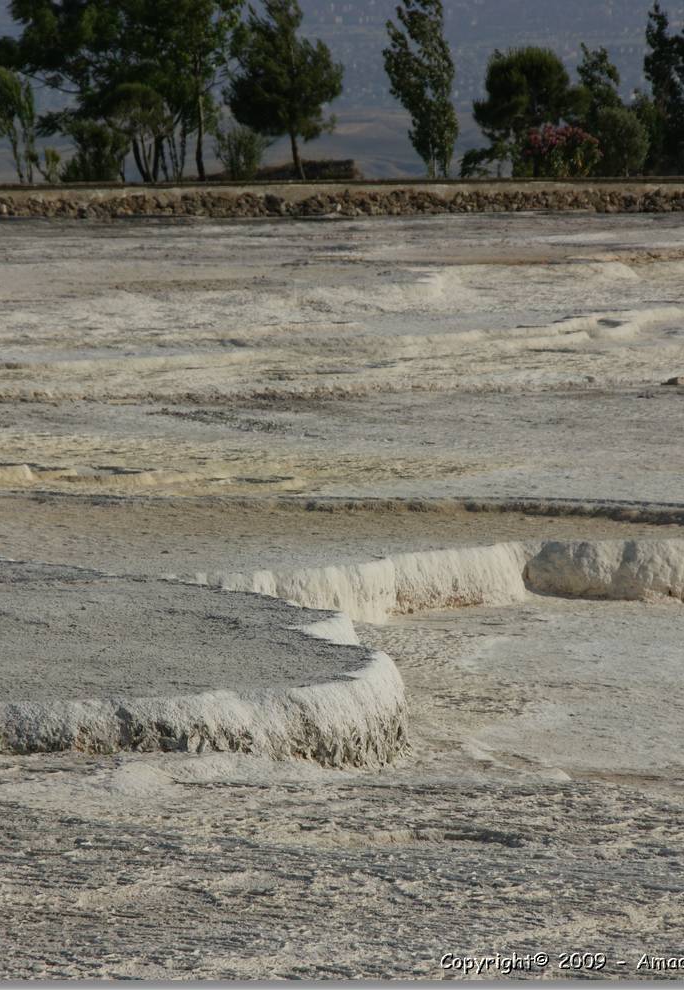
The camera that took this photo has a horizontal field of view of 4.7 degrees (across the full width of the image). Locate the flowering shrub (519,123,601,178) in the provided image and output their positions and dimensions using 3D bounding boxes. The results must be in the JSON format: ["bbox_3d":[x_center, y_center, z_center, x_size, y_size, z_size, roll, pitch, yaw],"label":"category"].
[{"bbox_3d":[6.505,-10.265,250.000,2.450,1.720,2.080,0,4,0],"label":"flowering shrub"}]

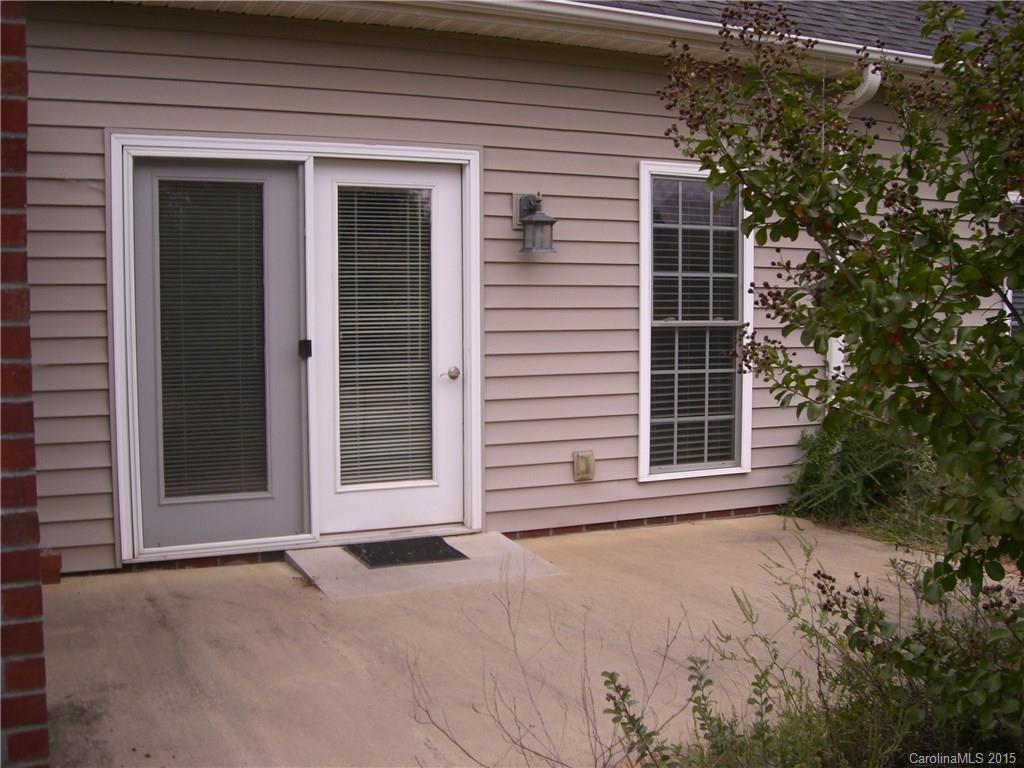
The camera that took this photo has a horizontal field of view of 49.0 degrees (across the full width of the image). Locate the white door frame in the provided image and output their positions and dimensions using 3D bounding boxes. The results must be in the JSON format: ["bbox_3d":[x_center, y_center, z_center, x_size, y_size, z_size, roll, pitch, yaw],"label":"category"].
[{"bbox_3d":[-1.060,-0.192,5.859,1.905,2.081,0.125,-2,5,-25],"label":"white door frame"}]

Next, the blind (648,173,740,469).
[{"bbox_3d":[1.136,-0.365,6.929,0.667,1.792,0.055,-2,5,-25],"label":"blind"}]

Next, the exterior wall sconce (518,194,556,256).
[{"bbox_3d":[0.136,-0.883,6.187,0.150,0.334,0.205,-2,5,-25],"label":"exterior wall sconce"}]

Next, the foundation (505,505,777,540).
[{"bbox_3d":[0.798,0.829,6.832,1.925,0.055,0.100,-2,5,-25],"label":"foundation"}]

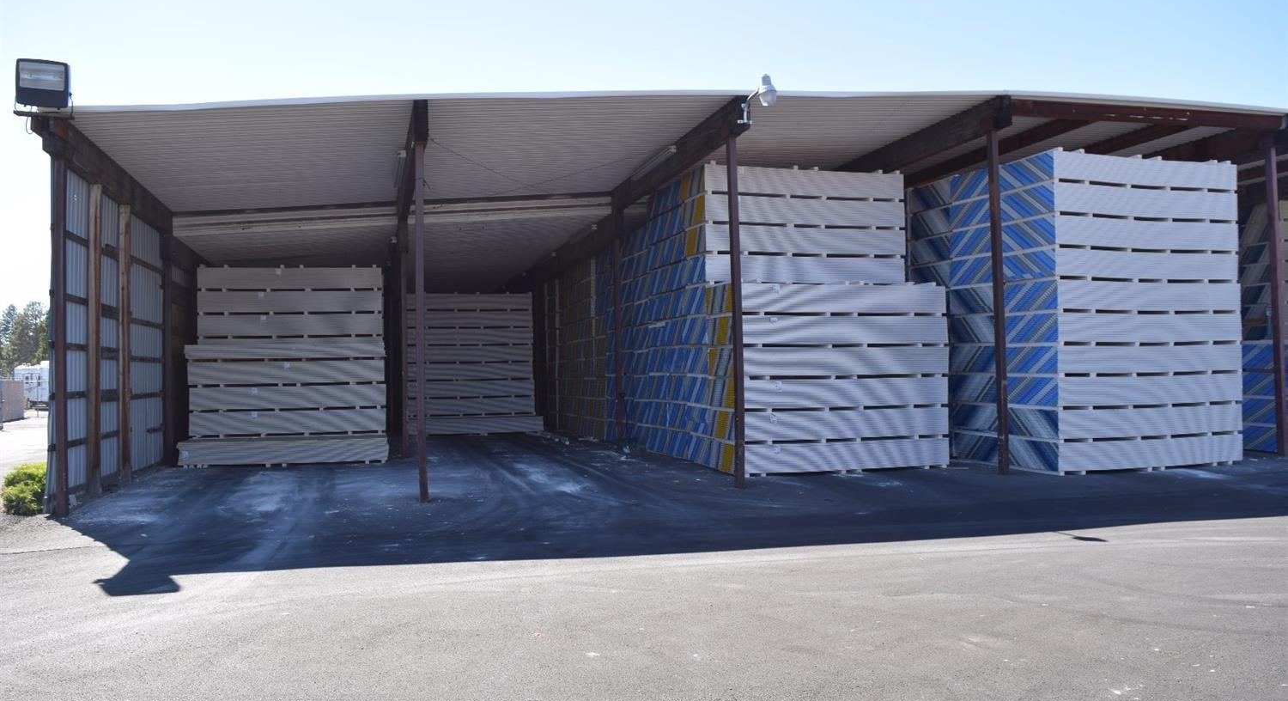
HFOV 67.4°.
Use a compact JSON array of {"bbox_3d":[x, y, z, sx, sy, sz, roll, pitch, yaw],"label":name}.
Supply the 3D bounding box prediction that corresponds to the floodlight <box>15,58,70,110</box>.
[{"bbox_3d":[-6.735,-2.983,10.846,0.500,0.485,0.210,-1,9,-22],"label":"floodlight"}]

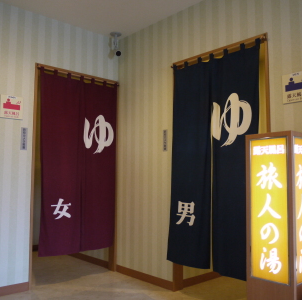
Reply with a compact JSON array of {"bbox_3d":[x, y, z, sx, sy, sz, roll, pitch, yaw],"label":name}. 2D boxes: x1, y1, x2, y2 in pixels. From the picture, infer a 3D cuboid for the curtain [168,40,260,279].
[{"bbox_3d":[0.464,0.081,2.897,0.100,1.720,0.895,4,-6,-42],"label":"curtain"}]

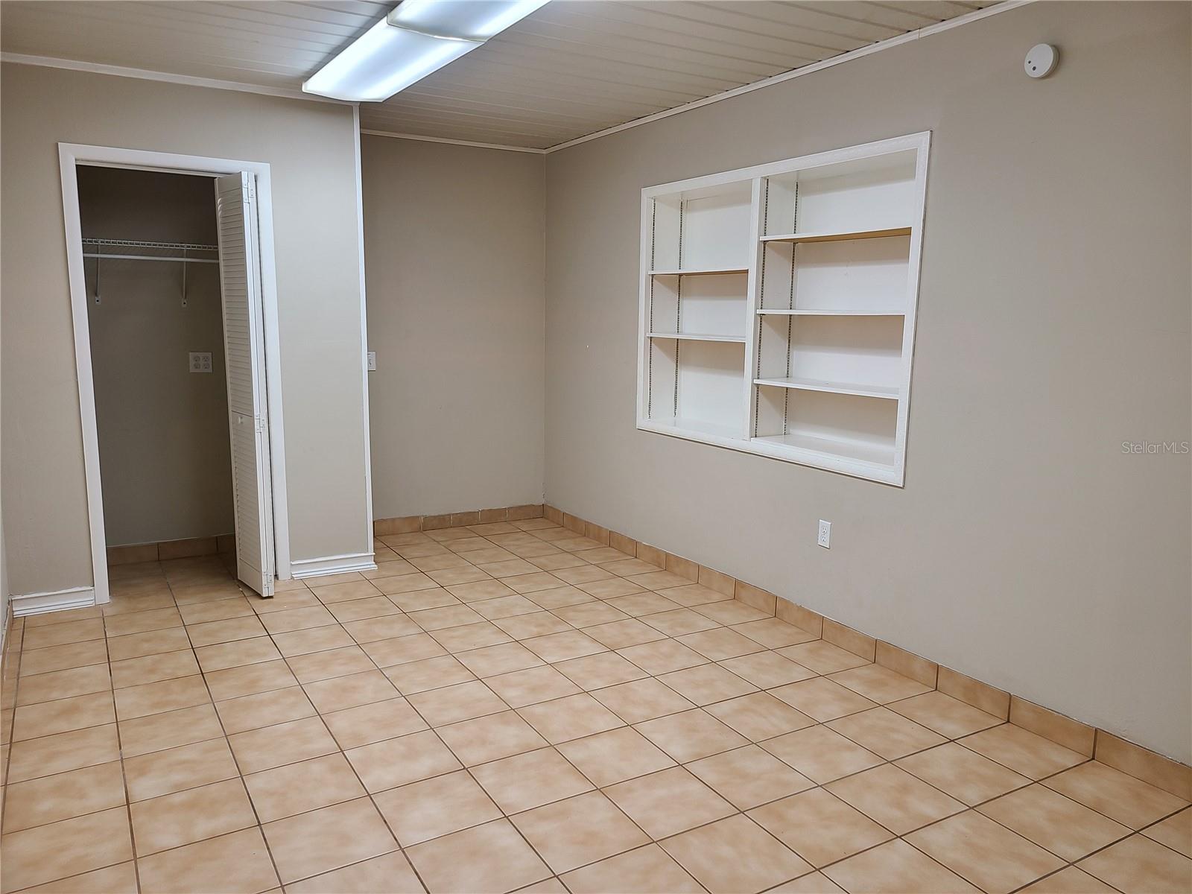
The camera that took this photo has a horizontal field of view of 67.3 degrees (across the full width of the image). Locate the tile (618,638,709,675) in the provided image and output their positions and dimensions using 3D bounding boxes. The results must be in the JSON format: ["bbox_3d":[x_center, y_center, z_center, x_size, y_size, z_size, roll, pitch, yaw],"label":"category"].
[{"bbox_3d":[0.280,0.880,3.734,0.298,0.010,0.298,-5,10,-30],"label":"tile"}]

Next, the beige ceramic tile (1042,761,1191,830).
[{"bbox_3d":[1.562,1.050,2.712,0.285,0.010,0.300,-5,10,-30],"label":"beige ceramic tile"}]

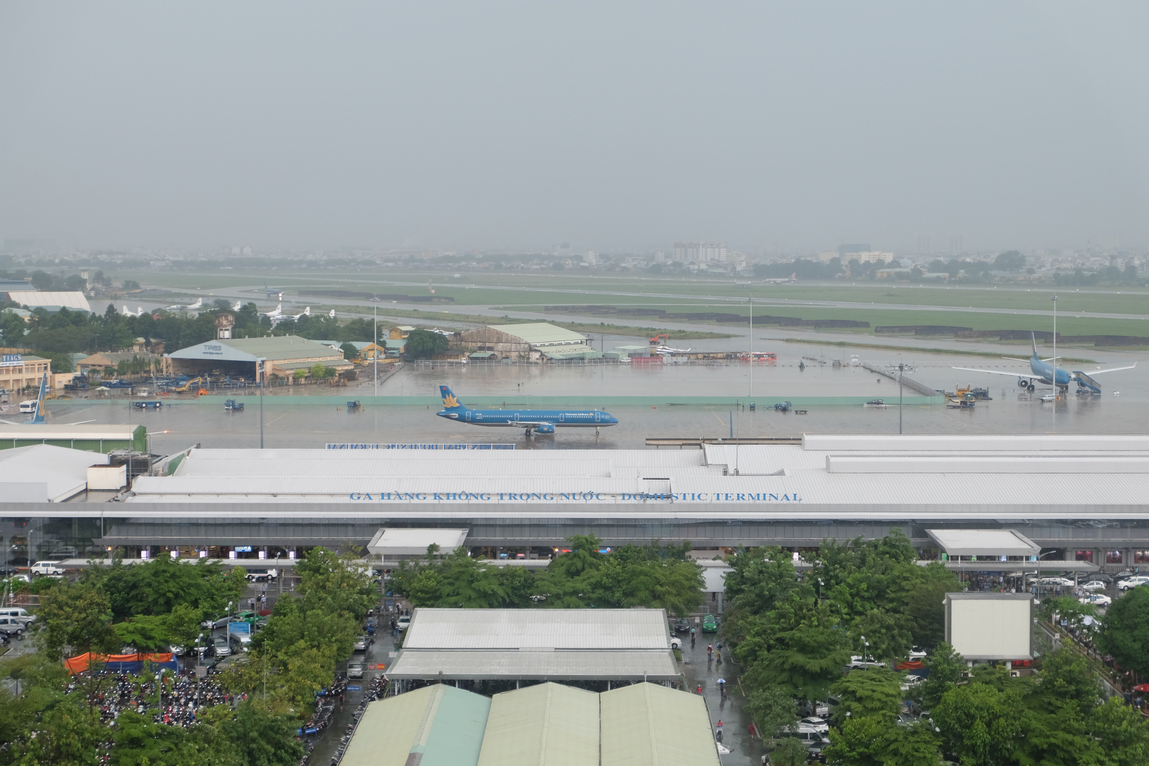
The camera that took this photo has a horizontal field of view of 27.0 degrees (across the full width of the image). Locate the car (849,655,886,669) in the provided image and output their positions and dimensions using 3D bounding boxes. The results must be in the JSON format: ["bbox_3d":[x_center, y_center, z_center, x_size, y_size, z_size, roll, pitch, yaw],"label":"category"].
[{"bbox_3d":[32.420,30.971,265.102,4.650,1.500,1.800,0,3,5],"label":"car"}]

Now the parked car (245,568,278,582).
[{"bbox_3d":[-43.803,26.590,335.208,4.580,1.740,1.770,0,3,0],"label":"parked car"}]

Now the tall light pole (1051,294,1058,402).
[{"bbox_3d":[141.095,-10.450,703.480,2.300,31.000,2.300,0,3,0],"label":"tall light pole"}]

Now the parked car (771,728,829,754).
[{"bbox_3d":[21.117,33.126,223.054,5.600,2.300,2.020,0,3,1],"label":"parked car"}]

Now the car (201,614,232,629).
[{"bbox_3d":[-44.059,29.216,293.973,1.740,1.500,4.450,2,4,27],"label":"car"}]

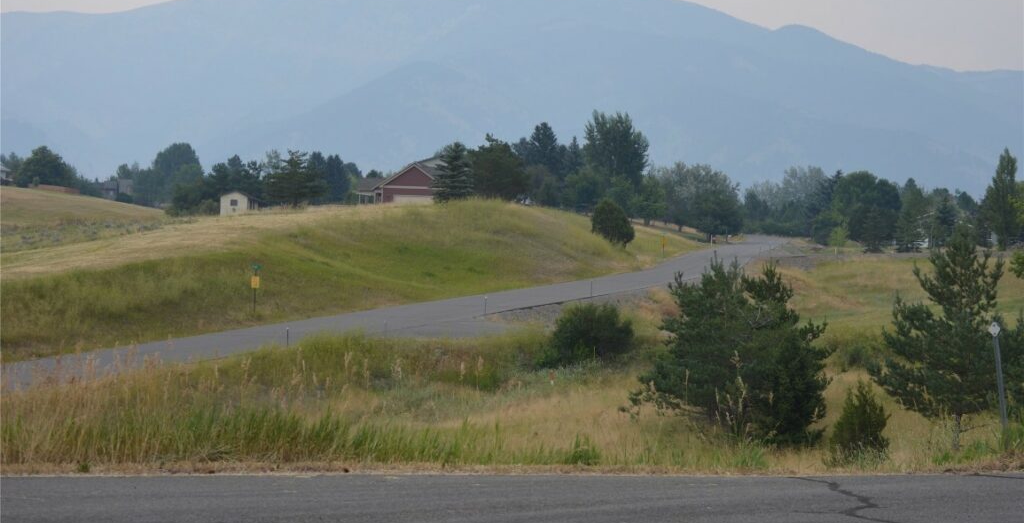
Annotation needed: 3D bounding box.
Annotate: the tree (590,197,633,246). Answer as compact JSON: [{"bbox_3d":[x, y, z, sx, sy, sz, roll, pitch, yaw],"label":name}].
[{"bbox_3d":[8.107,-3.186,188.000,3.549,3.953,3.500,0,0,0],"label":"tree"}]

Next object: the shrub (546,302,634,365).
[{"bbox_3d":[2.189,2.036,65.000,2.454,1.841,2.400,0,0,0],"label":"shrub"}]

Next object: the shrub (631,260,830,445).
[{"bbox_3d":[2.333,0.987,25.000,2.124,2.017,1.950,0,0,0],"label":"shrub"}]

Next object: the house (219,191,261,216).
[{"bbox_3d":[-26.329,-5.528,226.000,3.100,2.521,3.500,0,0,10],"label":"house"}]

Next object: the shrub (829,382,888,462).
[{"bbox_3d":[3.131,1.442,21.000,0.523,0.757,0.560,0,0,0],"label":"shrub"}]

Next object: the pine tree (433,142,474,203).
[{"bbox_3d":[-5.648,-8.496,225.000,4.055,6.179,4.100,0,0,0],"label":"pine tree"}]

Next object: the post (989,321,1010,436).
[{"bbox_3d":[4.497,1.116,21.500,0.120,1.130,0.070,-6,0,0],"label":"post"}]

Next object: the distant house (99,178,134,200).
[{"bbox_3d":[-95.035,-17.301,560.000,9.000,5.767,8.500,0,0,0],"label":"distant house"}]

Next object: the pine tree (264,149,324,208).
[{"bbox_3d":[-21.932,-8.369,235.000,6.050,5.849,5.800,0,0,0],"label":"pine tree"}]

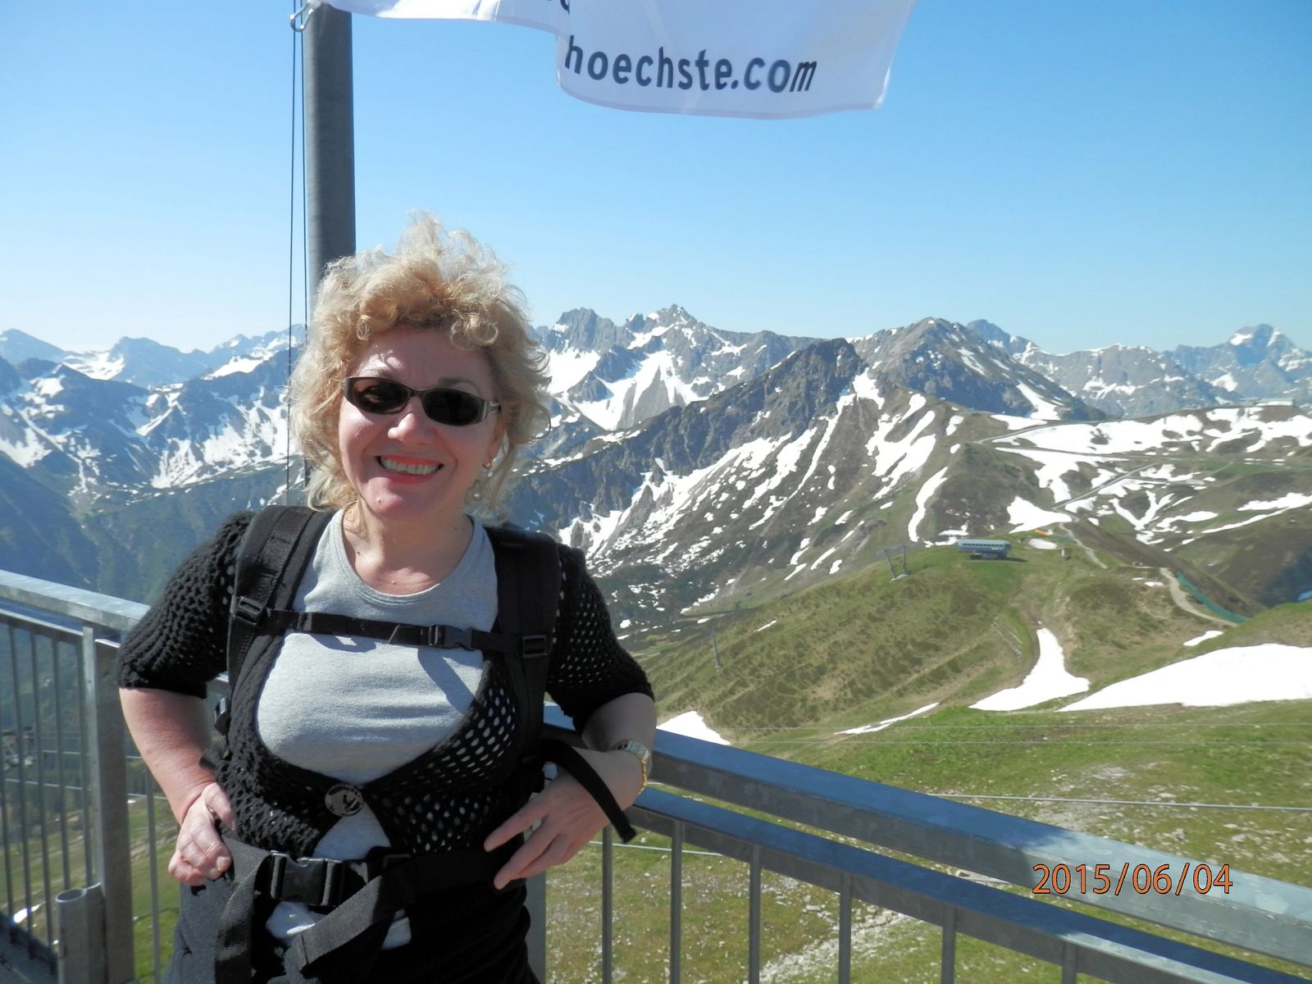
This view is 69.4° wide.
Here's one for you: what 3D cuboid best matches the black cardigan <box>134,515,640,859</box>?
[{"bbox_3d":[-0.292,0.214,1.055,0.560,0.370,0.310,0,5,-3],"label":"black cardigan"}]

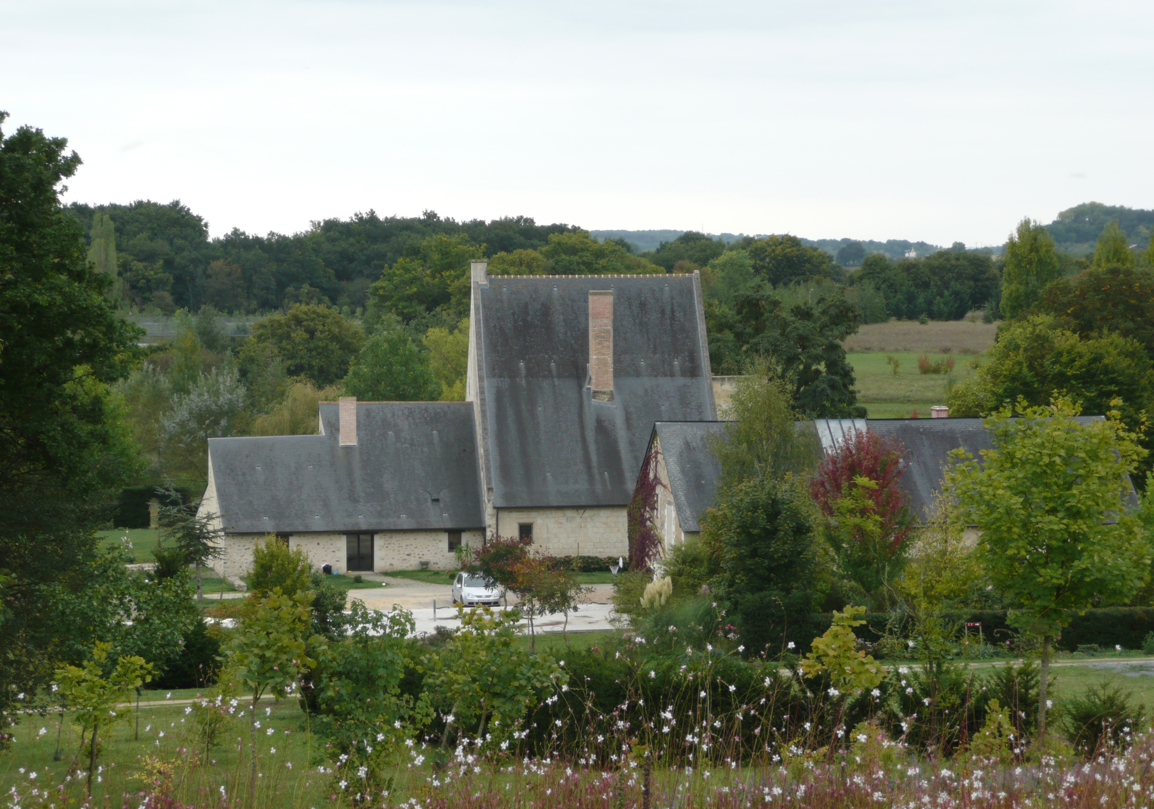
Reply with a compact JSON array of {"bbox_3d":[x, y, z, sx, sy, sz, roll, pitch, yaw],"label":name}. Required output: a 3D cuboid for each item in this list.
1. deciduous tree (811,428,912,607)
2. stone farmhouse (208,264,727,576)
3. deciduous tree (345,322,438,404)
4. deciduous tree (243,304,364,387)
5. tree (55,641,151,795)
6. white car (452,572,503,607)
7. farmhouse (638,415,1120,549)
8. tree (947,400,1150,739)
[{"bbox_3d":[12.114,5.118,146.000,4.300,8.200,4.200,0,3,0],"label":"deciduous tree"},{"bbox_3d":[-5.900,0.260,179.800,25.800,15.400,14.500,-1,3,-9],"label":"stone farmhouse"},{"bbox_3d":[-12.934,-0.345,240.243,7.200,10.600,7.000,0,3,0],"label":"deciduous tree"},{"bbox_3d":[-24.809,-3.663,310.252,11.200,11.000,10.500,0,3,0],"label":"deciduous tree"},{"bbox_3d":[-7.872,5.208,57.000,1.650,2.600,1.600,0,3,0],"label":"tree"},{"bbox_3d":[-4.628,8.334,154.600,1.770,1.490,4.200,-1,3,-10],"label":"white car"},{"bbox_3d":[14.886,4.643,164.944,22.500,7.900,9.700,-1,3,-12],"label":"farmhouse"},{"bbox_3d":[9.338,3.294,68.000,4.000,6.800,3.900,0,3,0],"label":"tree"}]

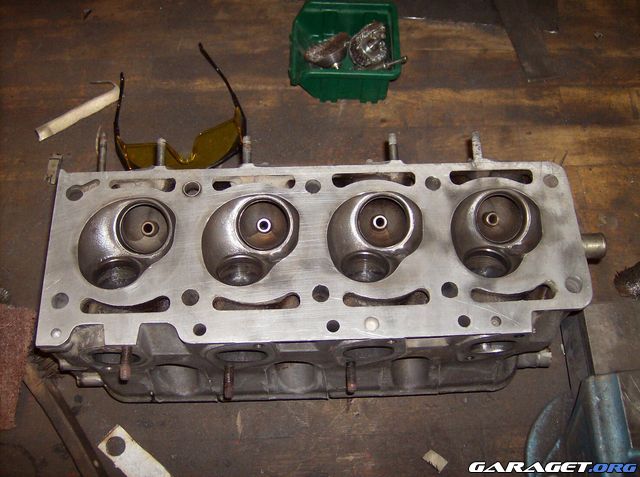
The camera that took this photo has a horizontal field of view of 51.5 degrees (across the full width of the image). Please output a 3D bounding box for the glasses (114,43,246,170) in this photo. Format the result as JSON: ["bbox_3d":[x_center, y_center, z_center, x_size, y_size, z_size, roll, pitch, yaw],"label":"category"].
[{"bbox_3d":[-0.148,-0.135,0.676,0.134,0.048,0.155,-14,66,-7],"label":"glasses"}]

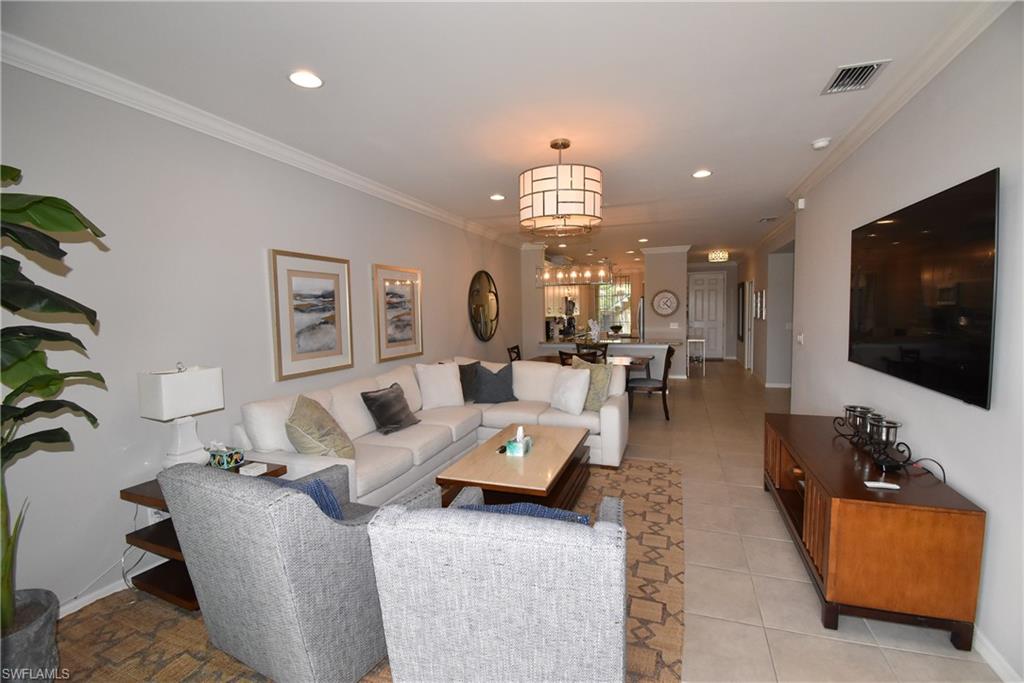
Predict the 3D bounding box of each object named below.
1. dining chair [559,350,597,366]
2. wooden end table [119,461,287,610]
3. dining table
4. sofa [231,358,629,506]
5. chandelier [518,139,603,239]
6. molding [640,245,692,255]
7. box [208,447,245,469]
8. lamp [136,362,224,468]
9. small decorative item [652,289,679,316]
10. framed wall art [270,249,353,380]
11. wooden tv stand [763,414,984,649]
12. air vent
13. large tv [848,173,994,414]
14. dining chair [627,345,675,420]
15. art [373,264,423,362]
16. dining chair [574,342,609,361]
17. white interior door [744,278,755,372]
[{"bbox_3d":[0.978,0.596,5.992,0.490,0.960,0.580,1,5,26],"label":"dining chair"},{"bbox_3d":[-1.859,1.133,2.656,0.582,0.582,0.618,1,5,22],"label":"wooden end table"},{"bbox_3d":[1.153,0.664,6.406,1.782,0.765,1.027,0,4,22],"label":"dining table"},{"bbox_3d":[-0.324,0.805,4.026,2.424,0.976,3.008,1,5,22],"label":"sofa"},{"bbox_3d":[0.381,-1.200,3.364,0.650,0.704,0.650,-1,4,0],"label":"chandelier"},{"bbox_3d":[3.306,-1.973,9.187,1.027,0.144,0.160,1,5,22],"label":"molding"},{"bbox_3d":[-1.911,0.763,2.858,0.130,0.125,0.125,1,5,22],"label":"box"},{"bbox_3d":[-1.929,0.490,2.528,0.210,0.722,0.330,1,5,22],"label":"lamp"},{"bbox_3d":[3.306,-0.816,9.222,0.544,0.564,0.050,0,4,22],"label":"small decorative item"},{"bbox_3d":[-1.687,-0.226,3.684,0.040,1.017,0.815,0,4,22],"label":"framed wall art"},{"bbox_3d":[2.116,1.017,2.749,0.574,0.680,1.669,1,5,22],"label":"wooden tv stand"},{"bbox_3d":[1.953,-1.504,2.437,0.250,0.030,0.350,1,5,22],"label":"air vent"},{"bbox_3d":[2.375,-0.283,2.572,0.045,1.021,1.696,1,5,22],"label":"large tv"},{"bbox_3d":[1.977,0.562,6.038,0.600,0.980,0.490,0,4,22],"label":"dining chair"},{"bbox_3d":[-1.251,-0.319,4.779,0.040,1.017,0.815,0,4,22],"label":"art"},{"bbox_3d":[1.236,0.542,6.668,0.490,0.960,0.580,0,4,22],"label":"dining chair"},{"bbox_3d":[5.480,-0.342,9.851,0.101,2.084,0.856,0,4,22],"label":"white interior door"}]

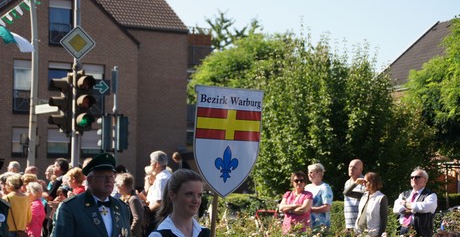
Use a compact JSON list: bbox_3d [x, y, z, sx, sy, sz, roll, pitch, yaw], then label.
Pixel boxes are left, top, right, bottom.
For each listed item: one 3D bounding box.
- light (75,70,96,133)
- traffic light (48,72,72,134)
[{"bbox_3d":[-2.293,-0.254,16.600,0.260,0.930,0.340,2,-3,-27],"label":"light"},{"bbox_3d":[-2.706,-0.224,16.700,0.340,0.930,0.260,2,-3,-22],"label":"traffic light"}]

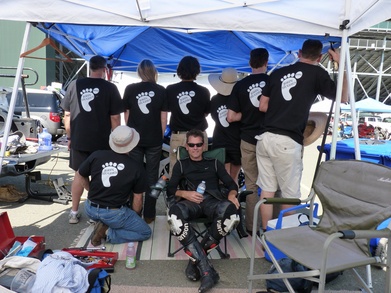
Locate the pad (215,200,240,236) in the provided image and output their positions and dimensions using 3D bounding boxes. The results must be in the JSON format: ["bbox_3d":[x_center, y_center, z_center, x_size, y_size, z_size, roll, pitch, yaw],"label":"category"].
[{"bbox_3d":[0.238,0.543,2.270,0.160,0.230,0.120,25,-6,-19],"label":"pad"}]

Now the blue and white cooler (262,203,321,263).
[{"bbox_3d":[0.860,0.703,2.452,0.500,0.430,0.280,-1,5,-35],"label":"blue and white cooler"}]

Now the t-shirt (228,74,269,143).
[{"bbox_3d":[0.588,-0.373,2.990,0.500,0.680,0.300,3,4,12],"label":"t-shirt"}]

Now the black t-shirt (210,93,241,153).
[{"bbox_3d":[0.349,-0.257,3.330,0.390,0.600,0.260,2,5,3],"label":"black t-shirt"}]

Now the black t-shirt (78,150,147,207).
[{"bbox_3d":[-0.724,0.288,2.660,0.540,0.500,0.330,1,-18,-1],"label":"black t-shirt"}]

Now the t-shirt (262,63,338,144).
[{"bbox_3d":[0.921,-0.376,2.700,0.580,0.720,0.360,3,4,14],"label":"t-shirt"}]

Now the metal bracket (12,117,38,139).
[{"bbox_3d":[-2.453,-0.274,4.400,0.370,0.300,0.120,1,5,-6],"label":"metal bracket"}]

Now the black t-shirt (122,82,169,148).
[{"bbox_3d":[-0.528,-0.338,3.220,0.470,0.670,0.270,2,4,-2],"label":"black t-shirt"}]

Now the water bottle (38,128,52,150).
[{"bbox_3d":[-1.845,-0.086,3.750,0.165,0.280,0.165,2,4,0],"label":"water bottle"}]

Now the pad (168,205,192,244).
[{"bbox_3d":[-0.115,0.581,2.330,0.155,0.250,0.130,-26,-16,23],"label":"pad"}]

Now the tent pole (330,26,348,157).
[{"bbox_3d":[1.266,-0.067,2.768,0.042,1.950,0.042,3,5,0],"label":"tent pole"}]

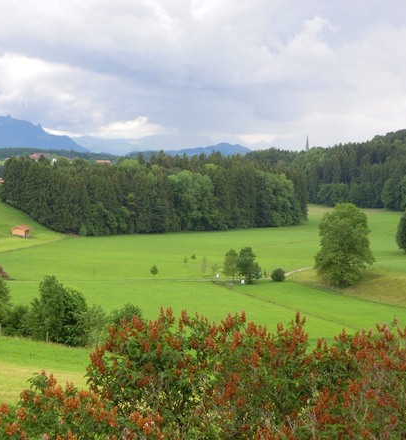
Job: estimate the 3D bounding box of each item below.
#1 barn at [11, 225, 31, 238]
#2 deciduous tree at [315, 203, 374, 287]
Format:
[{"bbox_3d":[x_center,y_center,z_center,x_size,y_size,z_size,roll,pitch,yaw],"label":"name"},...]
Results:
[{"bbox_3d":[-55.696,3.525,385.000,5.000,4.150,4.800,1,3,10],"label":"barn"},{"bbox_3d":[31.047,5.474,275.000,12.900,18.400,12.700,0,3,0],"label":"deciduous tree"}]

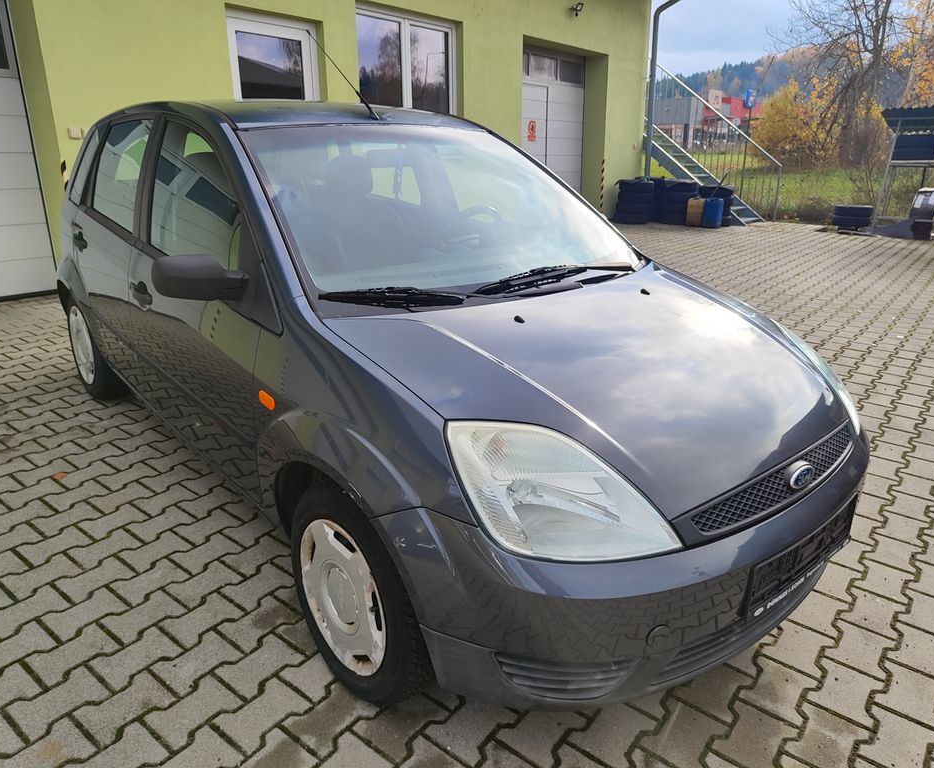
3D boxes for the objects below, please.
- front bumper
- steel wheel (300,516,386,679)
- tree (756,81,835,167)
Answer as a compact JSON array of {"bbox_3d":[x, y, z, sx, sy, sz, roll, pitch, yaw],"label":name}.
[{"bbox_3d":[0.608,0.352,1.778,1.660,0.520,0.610,-15,26,-39],"label":"front bumper"},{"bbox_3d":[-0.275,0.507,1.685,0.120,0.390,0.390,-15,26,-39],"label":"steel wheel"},{"bbox_3d":[13.237,-10.448,27.500,3.200,3.500,3.000,8,20,23],"label":"tree"}]

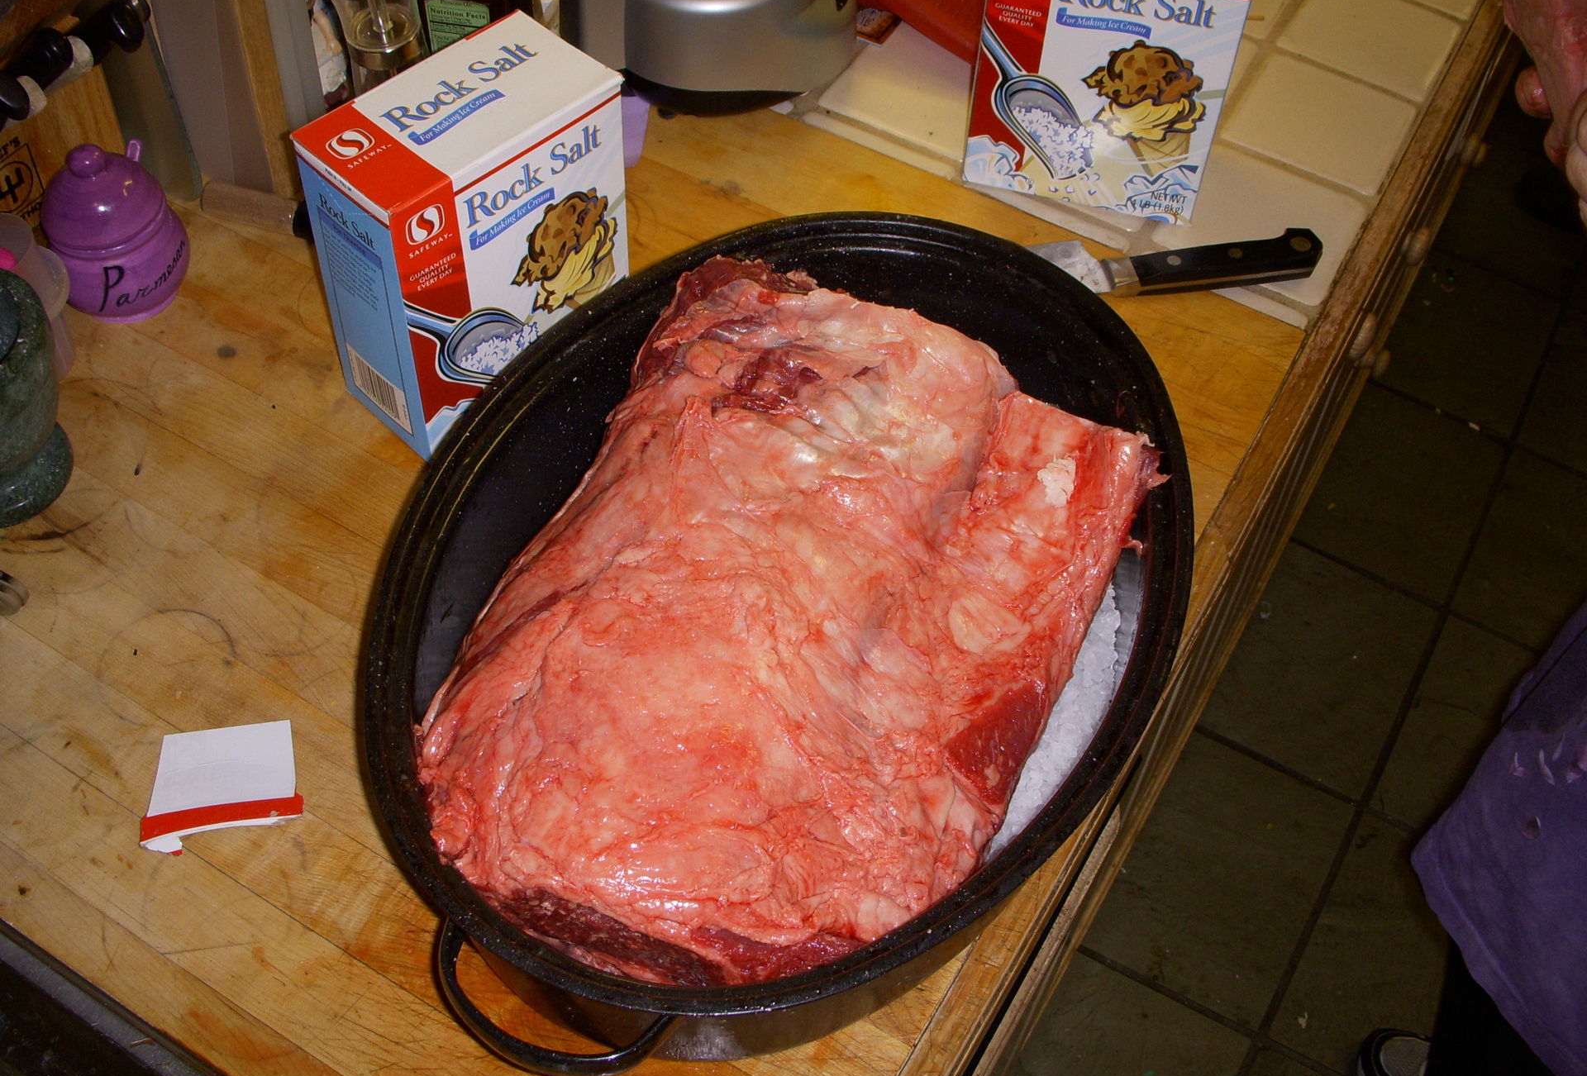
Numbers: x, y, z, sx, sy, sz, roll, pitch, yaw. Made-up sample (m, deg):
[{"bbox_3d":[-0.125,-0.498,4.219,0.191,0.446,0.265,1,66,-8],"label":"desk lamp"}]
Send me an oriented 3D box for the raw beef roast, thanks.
[{"bbox_3d":[-0.002,0.040,0.775,0.248,0.150,0.346,20,53,13],"label":"raw beef roast"}]

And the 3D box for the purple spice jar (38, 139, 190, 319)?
[{"bbox_3d":[-0.386,-0.177,0.981,0.076,0.108,0.075,1,51,-2],"label":"purple spice jar"}]

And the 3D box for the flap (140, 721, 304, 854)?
[{"bbox_3d":[-0.267,0.117,0.816,0.073,0.009,0.066,-6,52,-7],"label":"flap"}]

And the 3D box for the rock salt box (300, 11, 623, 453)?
[{"bbox_3d":[-0.170,-0.160,0.935,0.076,0.175,0.150,37,59,24],"label":"rock salt box"}]

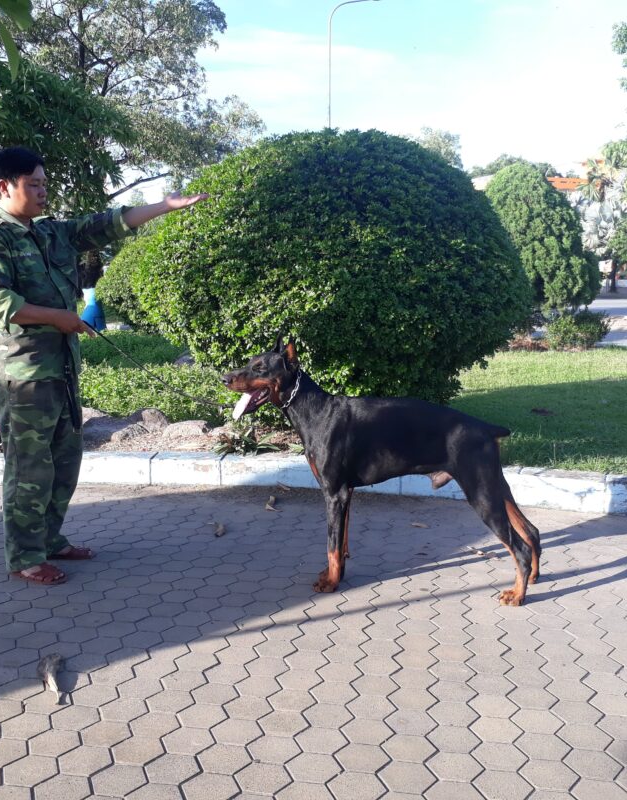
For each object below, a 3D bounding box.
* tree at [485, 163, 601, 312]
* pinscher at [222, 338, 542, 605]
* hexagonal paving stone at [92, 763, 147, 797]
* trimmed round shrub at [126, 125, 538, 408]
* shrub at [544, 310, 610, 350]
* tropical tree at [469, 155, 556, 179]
[{"bbox_3d":[3.569,-2.561,14.584,2.750,3.107,2.750,0,8,0],"label":"tree"},{"bbox_3d":[0.257,0.254,3.128,1.210,0.950,0.290,1,8,7],"label":"pinscher"},{"bbox_3d":[-0.461,0.921,1.973,0.146,0.050,0.124,1,8,9],"label":"hexagonal paving stone"},{"bbox_3d":[0.155,-1.032,6.823,3.200,2.180,3.200,0,8,0],"label":"trimmed round shrub"},{"bbox_3d":[4.244,-1.117,13.377,1.080,0.660,1.000,0,8,0],"label":"shrub"},{"bbox_3d":[14.358,-12.592,60.826,7.500,10.372,7.500,0,8,0],"label":"tropical tree"}]

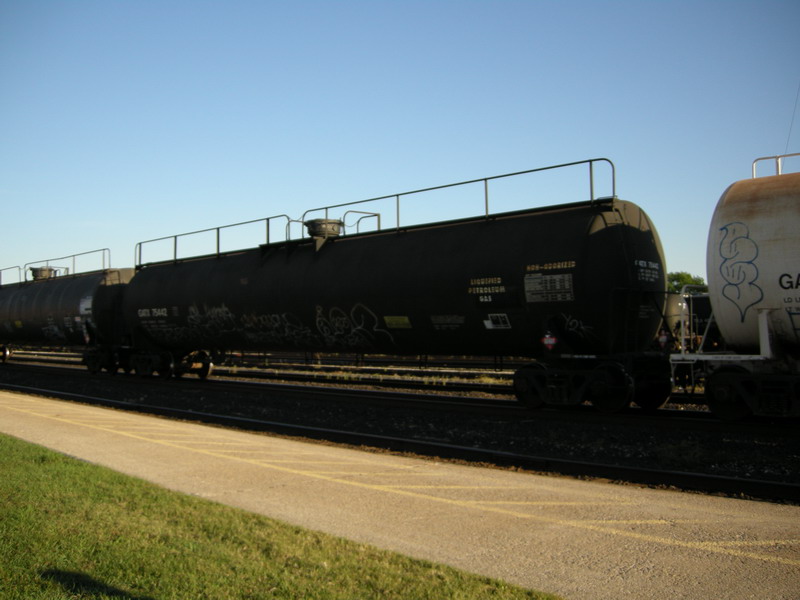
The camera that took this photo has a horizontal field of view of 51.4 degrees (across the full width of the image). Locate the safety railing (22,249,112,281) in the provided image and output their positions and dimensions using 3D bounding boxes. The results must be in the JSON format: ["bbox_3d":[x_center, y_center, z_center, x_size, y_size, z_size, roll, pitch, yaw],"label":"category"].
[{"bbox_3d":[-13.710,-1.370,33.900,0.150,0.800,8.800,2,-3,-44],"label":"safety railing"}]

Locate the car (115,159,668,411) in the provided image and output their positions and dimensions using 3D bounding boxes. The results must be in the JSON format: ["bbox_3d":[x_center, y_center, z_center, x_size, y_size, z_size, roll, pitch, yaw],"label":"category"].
[{"bbox_3d":[-2.020,0.065,22.740,3.100,4.760,20.100,2,-3,-44],"label":"car"}]

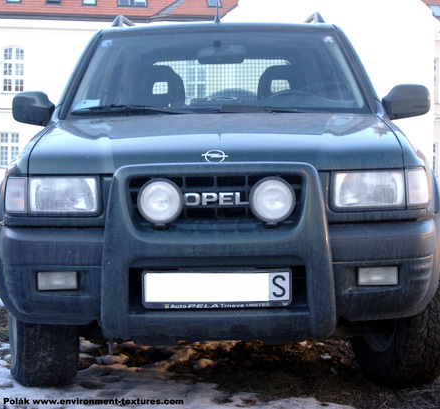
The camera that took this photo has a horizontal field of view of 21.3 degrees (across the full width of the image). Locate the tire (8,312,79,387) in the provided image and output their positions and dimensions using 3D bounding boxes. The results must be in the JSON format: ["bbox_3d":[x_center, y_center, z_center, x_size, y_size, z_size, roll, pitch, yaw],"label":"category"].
[{"bbox_3d":[-0.746,0.398,4.930,0.250,0.730,0.730,-1,2,-12],"label":"tire"}]

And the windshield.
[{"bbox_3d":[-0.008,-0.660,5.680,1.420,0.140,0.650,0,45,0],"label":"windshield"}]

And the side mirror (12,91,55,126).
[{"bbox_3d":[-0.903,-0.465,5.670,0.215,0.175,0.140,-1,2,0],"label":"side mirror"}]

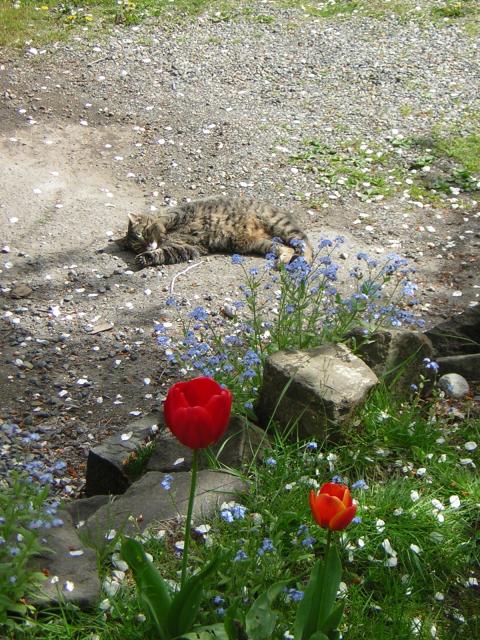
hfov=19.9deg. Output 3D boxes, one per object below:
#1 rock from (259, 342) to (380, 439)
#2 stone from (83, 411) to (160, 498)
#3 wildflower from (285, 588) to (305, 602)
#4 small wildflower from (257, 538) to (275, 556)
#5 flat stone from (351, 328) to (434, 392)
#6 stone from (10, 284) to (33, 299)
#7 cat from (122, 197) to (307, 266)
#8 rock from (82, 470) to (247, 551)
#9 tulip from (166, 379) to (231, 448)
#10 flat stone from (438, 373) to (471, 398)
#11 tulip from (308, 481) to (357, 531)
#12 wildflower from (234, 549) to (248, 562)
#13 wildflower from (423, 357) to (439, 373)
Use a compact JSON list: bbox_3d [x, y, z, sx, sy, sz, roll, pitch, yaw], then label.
[{"bbox_3d":[0.122,0.108,2.169,0.155,0.105,0.145,9,26,18],"label":"rock"},{"bbox_3d":[-0.183,0.212,2.190,0.100,0.080,0.170,15,27,32],"label":"stone"},{"bbox_3d":[0.066,0.333,1.653,0.022,0.014,0.020,0,25,0],"label":"wildflower"},{"bbox_3d":[0.032,0.288,1.730,0.021,0.020,0.021,0,22,0],"label":"small wildflower"},{"bbox_3d":[0.272,0.073,2.460,0.148,0.110,0.130,-4,23,-9],"label":"flat stone"},{"bbox_3d":[-0.417,-0.054,2.611,0.040,0.014,0.034,0,25,0],"label":"stone"},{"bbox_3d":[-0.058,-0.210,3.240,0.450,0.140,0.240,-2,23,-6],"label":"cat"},{"bbox_3d":[-0.100,0.264,1.894,0.205,0.060,0.125,-11,27,-23],"label":"rock"},{"bbox_3d":[-0.043,0.099,1.430,0.070,0.070,0.068,0,25,0],"label":"tulip"},{"bbox_3d":[0.351,0.107,2.236,0.050,0.036,0.044,0,25,0],"label":"flat stone"},{"bbox_3d":[0.101,0.204,1.500,0.050,0.050,0.050,0,22,0],"label":"tulip"},{"bbox_3d":[0.002,0.300,1.746,0.017,0.014,0.016,0,25,0],"label":"wildflower"},{"bbox_3d":[0.318,0.074,2.280,0.025,0.022,0.025,0,22,0],"label":"wildflower"}]

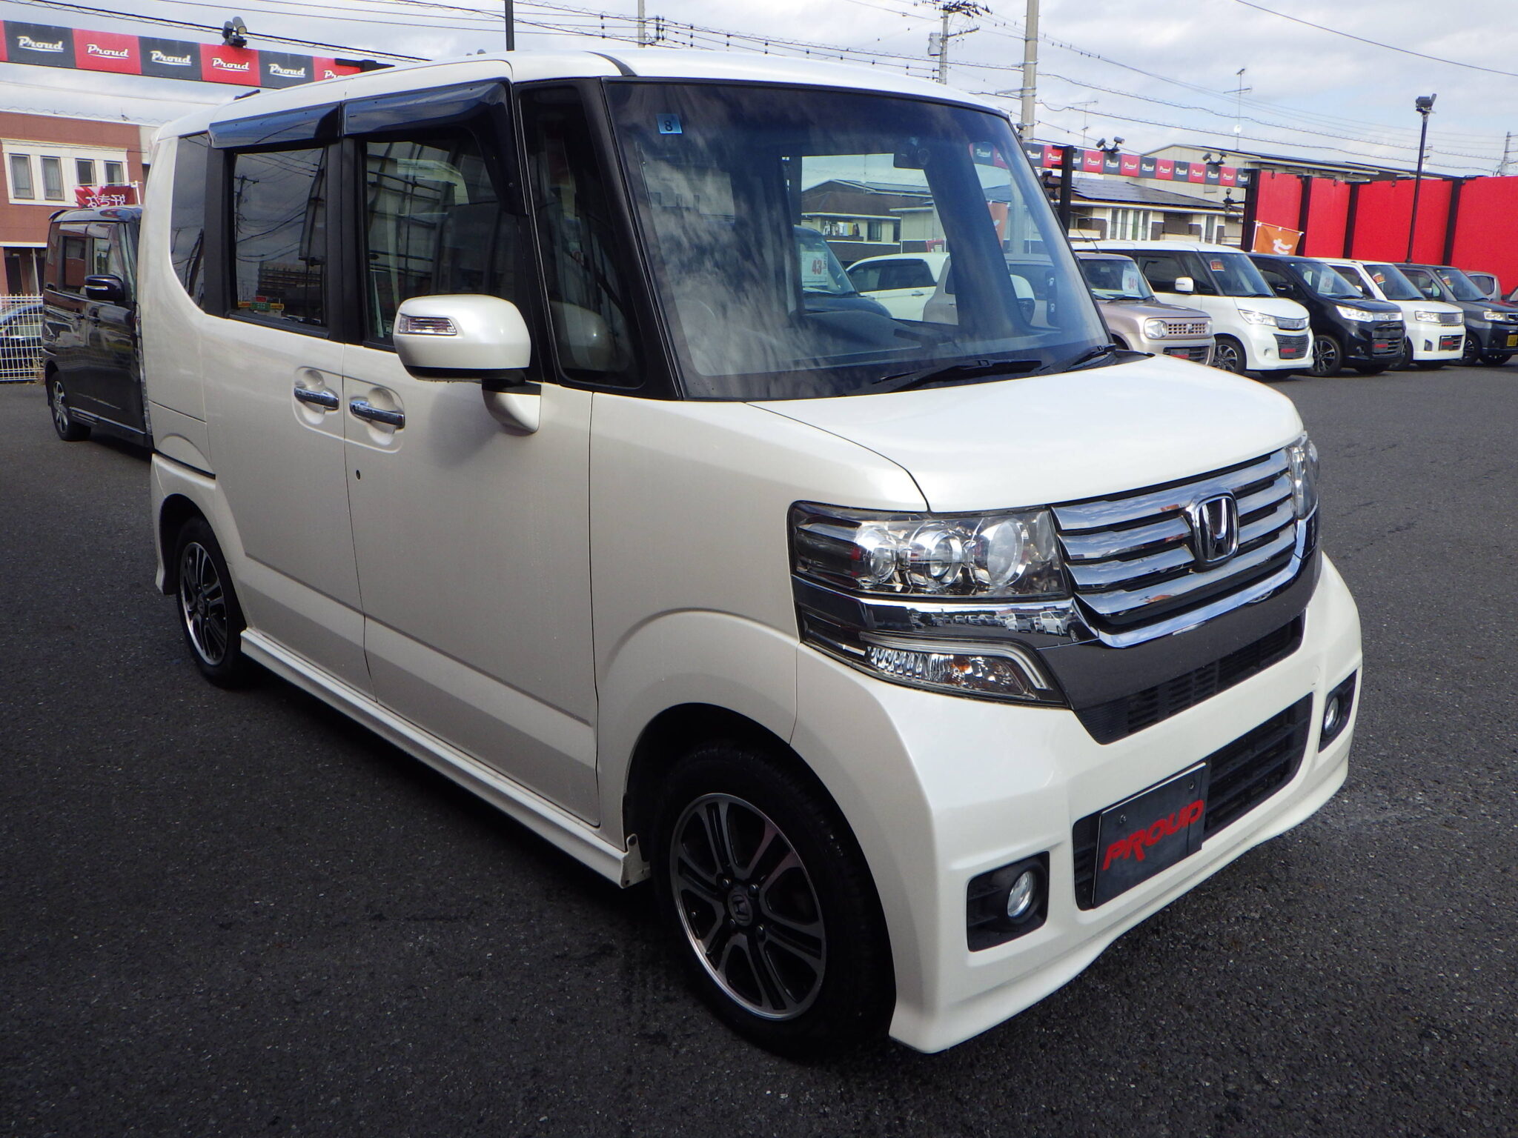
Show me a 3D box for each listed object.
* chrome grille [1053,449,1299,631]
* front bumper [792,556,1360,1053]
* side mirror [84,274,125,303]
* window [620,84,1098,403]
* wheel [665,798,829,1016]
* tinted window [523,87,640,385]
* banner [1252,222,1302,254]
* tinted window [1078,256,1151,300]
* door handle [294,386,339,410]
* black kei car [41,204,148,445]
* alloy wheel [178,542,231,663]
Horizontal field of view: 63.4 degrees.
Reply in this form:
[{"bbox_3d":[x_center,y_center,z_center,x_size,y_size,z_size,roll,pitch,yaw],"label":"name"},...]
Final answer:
[{"bbox_3d":[0.755,-0.054,2.091,0.780,0.230,0.110,-13,19,-41],"label":"chrome grille"},{"bbox_3d":[0.698,0.318,2.333,1.475,0.620,0.370,-13,20,-42],"label":"front bumper"},{"bbox_3d":[-4.341,-1.862,8.150,0.240,0.185,0.170,-13,19,-42],"label":"side mirror"},{"bbox_3d":[0.305,-0.647,2.439,1.300,0.690,0.130,-13,-11,-41],"label":"window"},{"bbox_3d":[0.015,0.574,2.150,0.140,0.397,0.397,-13,20,-42],"label":"wheel"},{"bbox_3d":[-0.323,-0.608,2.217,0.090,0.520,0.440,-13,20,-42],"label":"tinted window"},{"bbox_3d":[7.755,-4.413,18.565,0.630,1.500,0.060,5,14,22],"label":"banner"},{"bbox_3d":[4.324,-3.542,15.000,1.380,0.550,0.150,-10,-7,-37],"label":"tinted window"},{"bbox_3d":[-1.041,-0.395,2.875,0.045,0.042,0.215,-13,19,-41],"label":"door handle"},{"bbox_3d":[-3.953,-1.712,8.826,1.475,1.735,3.395,-12,19,-41],"label":"black kei car"},{"bbox_3d":[-1.716,0.102,3.920,0.140,0.397,0.397,-13,20,-42],"label":"alloy wheel"}]

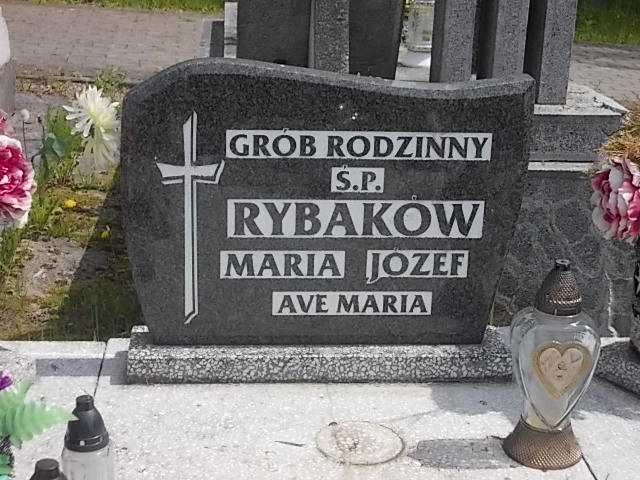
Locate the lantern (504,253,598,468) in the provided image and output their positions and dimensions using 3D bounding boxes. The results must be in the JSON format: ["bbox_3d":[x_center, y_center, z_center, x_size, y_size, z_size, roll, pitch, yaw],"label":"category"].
[{"bbox_3d":[0.366,0.186,1.739,0.135,0.325,0.125,-1,19,-7],"label":"lantern"}]

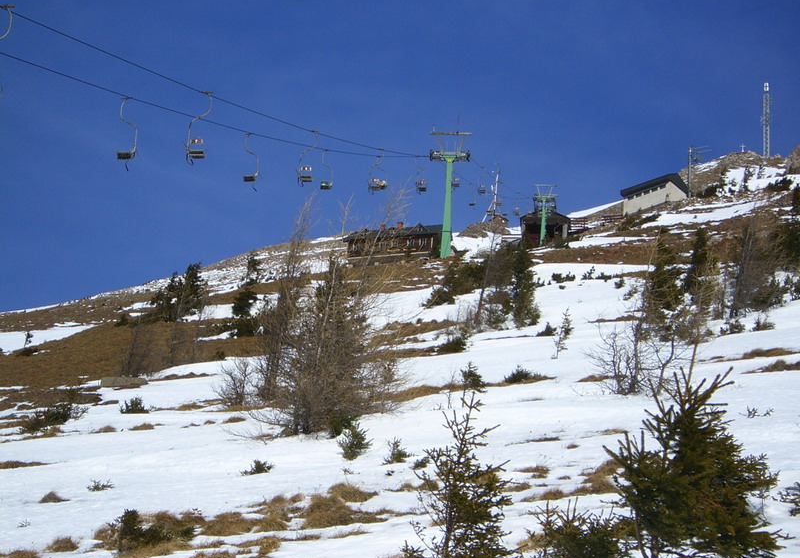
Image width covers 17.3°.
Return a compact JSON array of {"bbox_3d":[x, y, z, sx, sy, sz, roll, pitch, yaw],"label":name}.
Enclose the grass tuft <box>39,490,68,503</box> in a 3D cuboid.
[{"bbox_3d":[-3.814,2.394,29.000,0.330,0.170,0.310,0,-14,0],"label":"grass tuft"}]

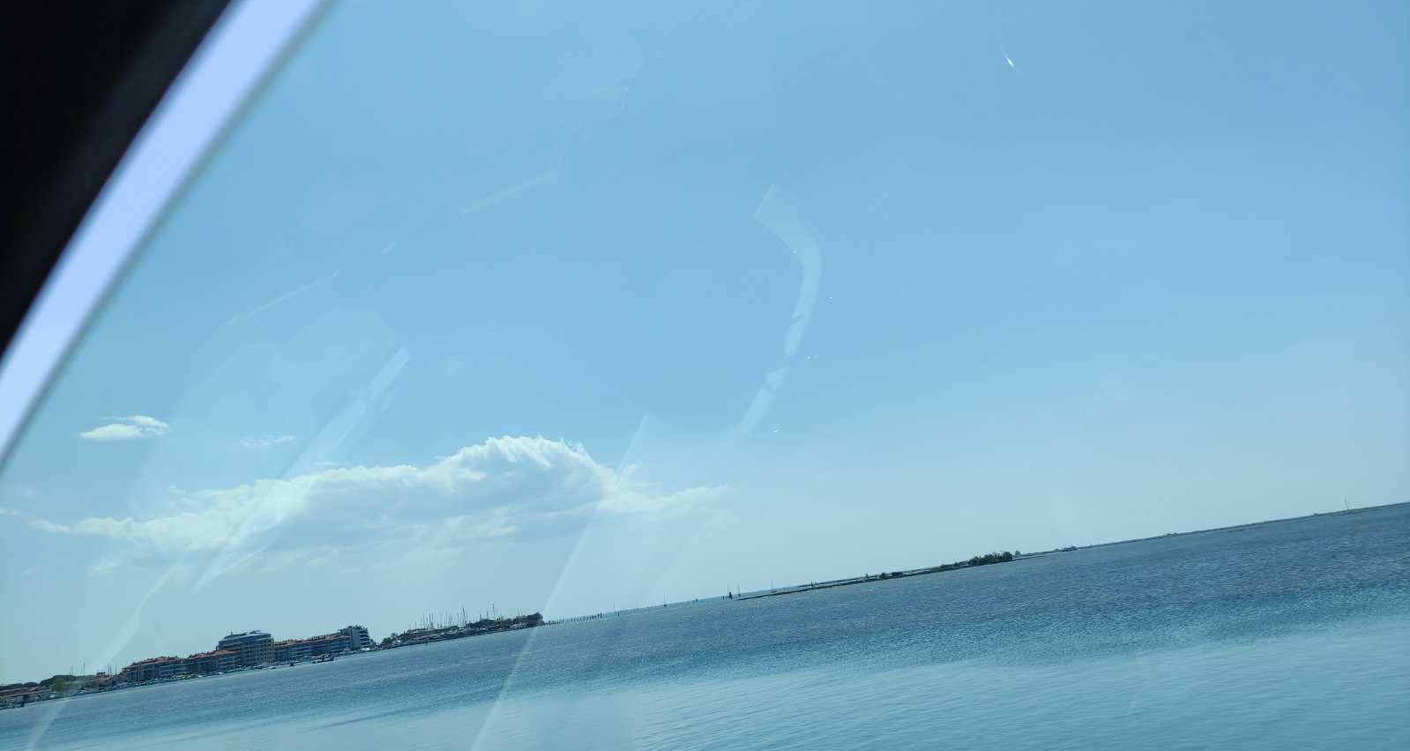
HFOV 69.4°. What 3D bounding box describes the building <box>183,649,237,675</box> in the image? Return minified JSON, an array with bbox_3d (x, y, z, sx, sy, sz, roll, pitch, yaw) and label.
[{"bbox_3d":[-341.260,196.990,705.000,30.300,14.500,14.000,-6,-12,-8],"label":"building"}]

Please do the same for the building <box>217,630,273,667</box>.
[{"bbox_3d":[-328.310,195.050,728.000,32.300,24.600,20.000,-6,-12,-10],"label":"building"}]

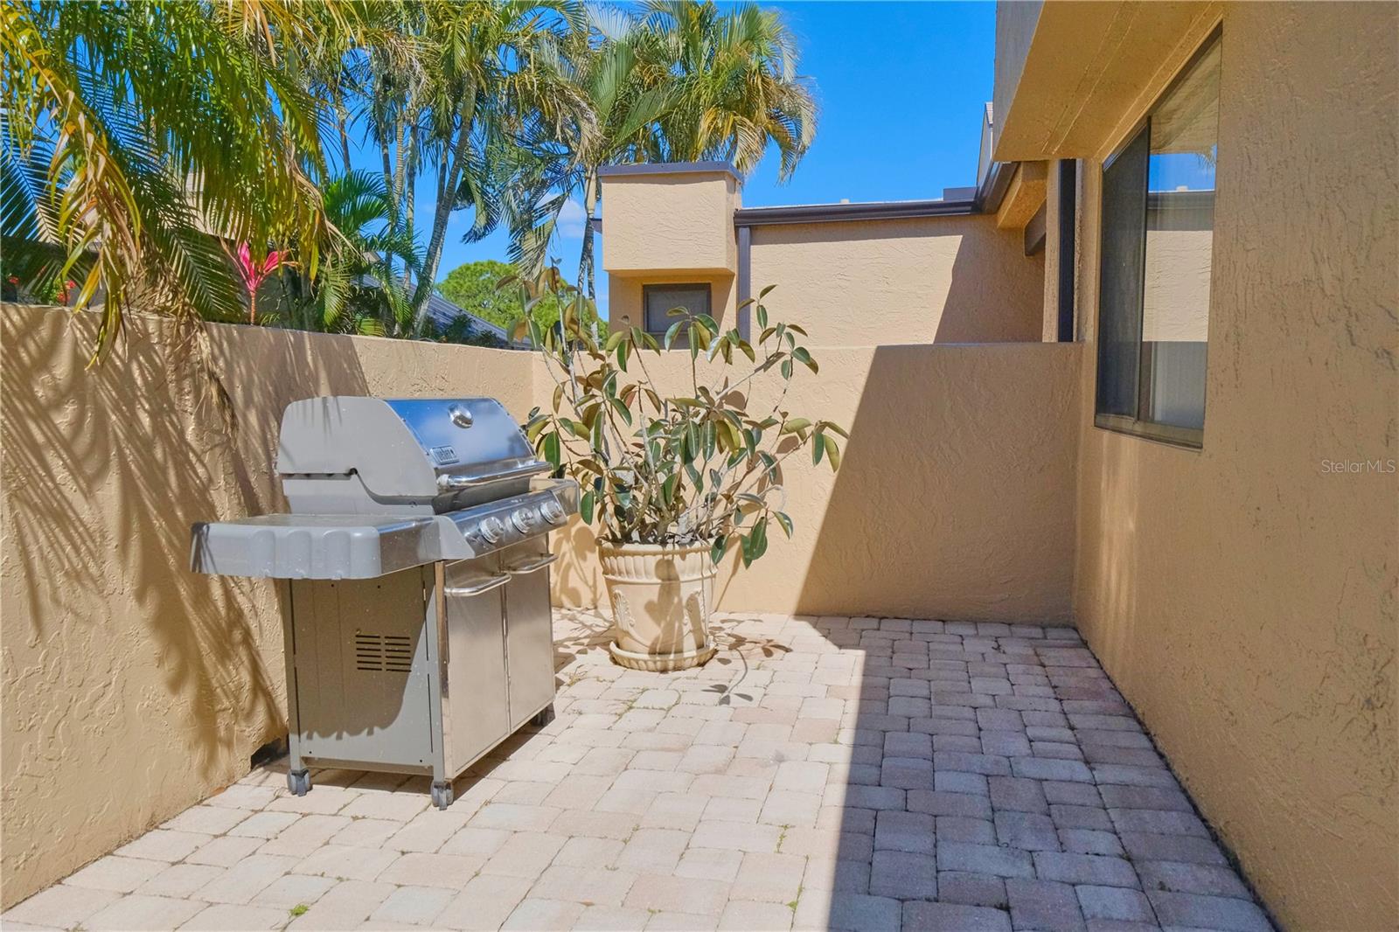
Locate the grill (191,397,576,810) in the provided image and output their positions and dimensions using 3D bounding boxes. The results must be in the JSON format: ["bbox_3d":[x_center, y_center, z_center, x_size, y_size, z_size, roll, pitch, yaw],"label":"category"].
[{"bbox_3d":[-0.832,0.355,2.938,0.637,1.156,1.248,1,5,15],"label":"grill"}]

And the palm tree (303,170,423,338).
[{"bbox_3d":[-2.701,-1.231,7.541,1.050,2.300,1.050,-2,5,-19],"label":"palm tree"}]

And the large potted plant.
[{"bbox_3d":[-0.107,0.011,4.062,1.270,1.640,1.120,0,5,-2],"label":"large potted plant"}]

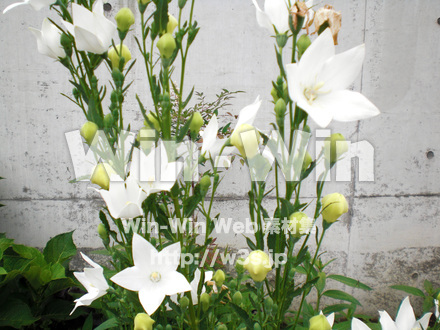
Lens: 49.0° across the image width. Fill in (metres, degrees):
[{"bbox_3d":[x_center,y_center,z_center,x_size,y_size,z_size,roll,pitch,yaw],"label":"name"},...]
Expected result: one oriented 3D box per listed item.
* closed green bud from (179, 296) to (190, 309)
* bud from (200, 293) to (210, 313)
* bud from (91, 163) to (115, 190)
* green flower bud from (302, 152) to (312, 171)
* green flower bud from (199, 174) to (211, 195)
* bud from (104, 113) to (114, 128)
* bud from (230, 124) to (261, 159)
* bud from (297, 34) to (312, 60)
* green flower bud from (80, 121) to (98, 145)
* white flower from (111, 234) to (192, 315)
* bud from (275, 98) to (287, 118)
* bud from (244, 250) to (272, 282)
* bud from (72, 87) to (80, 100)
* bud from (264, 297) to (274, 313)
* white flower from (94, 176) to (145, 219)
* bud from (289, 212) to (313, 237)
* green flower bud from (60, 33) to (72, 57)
[{"bbox_3d":[-0.041,0.162,0.570,0.012,0.015,0.012,5,13,0],"label":"closed green bud"},{"bbox_3d":[-0.017,0.162,0.570,0.011,0.024,0.011,-3,13,0],"label":"bud"},{"bbox_3d":[-0.123,0.012,0.510,0.026,0.030,0.026,-11,-12,-2],"label":"bud"},{"bbox_3d":[0.090,-0.005,0.510,0.017,0.024,0.017,6,9,-1],"label":"green flower bud"},{"bbox_3d":[-0.017,0.022,0.550,0.012,0.023,0.012,12,13,0],"label":"green flower bud"},{"bbox_3d":[-0.121,-0.049,0.530,0.010,0.018,0.010,3,13,0],"label":"bud"},{"bbox_3d":[0.025,-0.023,0.470,0.028,0.028,0.033,-30,64,-12],"label":"bud"},{"bbox_3d":[0.087,-0.123,0.500,0.015,0.025,0.015,10,13,0],"label":"bud"},{"bbox_3d":[-0.138,-0.034,0.510,0.018,0.024,0.018,-14,9,3],"label":"green flower bud"},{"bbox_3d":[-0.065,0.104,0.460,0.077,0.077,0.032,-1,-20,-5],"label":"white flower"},{"bbox_3d":[0.063,-0.059,0.500,0.012,0.021,0.012,0,13,0],"label":"bud"},{"bbox_3d":[0.037,0.097,0.460,0.026,0.029,0.026,0,37,0],"label":"bud"},{"bbox_3d":[-0.158,-0.079,0.530,0.007,0.015,0.007,-16,13,0],"label":"bud"},{"bbox_3d":[0.059,0.168,0.580,0.011,0.020,0.011,0,13,0],"label":"bud"},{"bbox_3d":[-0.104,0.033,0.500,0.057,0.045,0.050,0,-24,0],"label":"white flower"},{"bbox_3d":[0.081,0.061,0.490,0.022,0.025,0.022,0,12,0],"label":"bud"},{"bbox_3d":[-0.162,-0.127,0.510,0.012,0.025,0.012,-16,13,0],"label":"green flower bud"}]

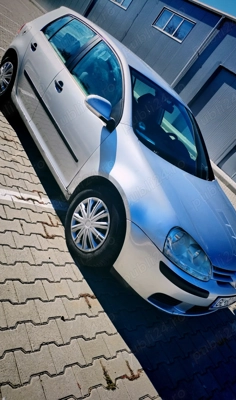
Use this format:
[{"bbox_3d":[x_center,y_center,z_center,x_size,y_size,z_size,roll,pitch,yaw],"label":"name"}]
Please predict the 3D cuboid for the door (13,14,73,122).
[{"bbox_3d":[-0.790,-1.513,3.278,0.230,1.110,1.020,14,32,-47],"label":"door"}]

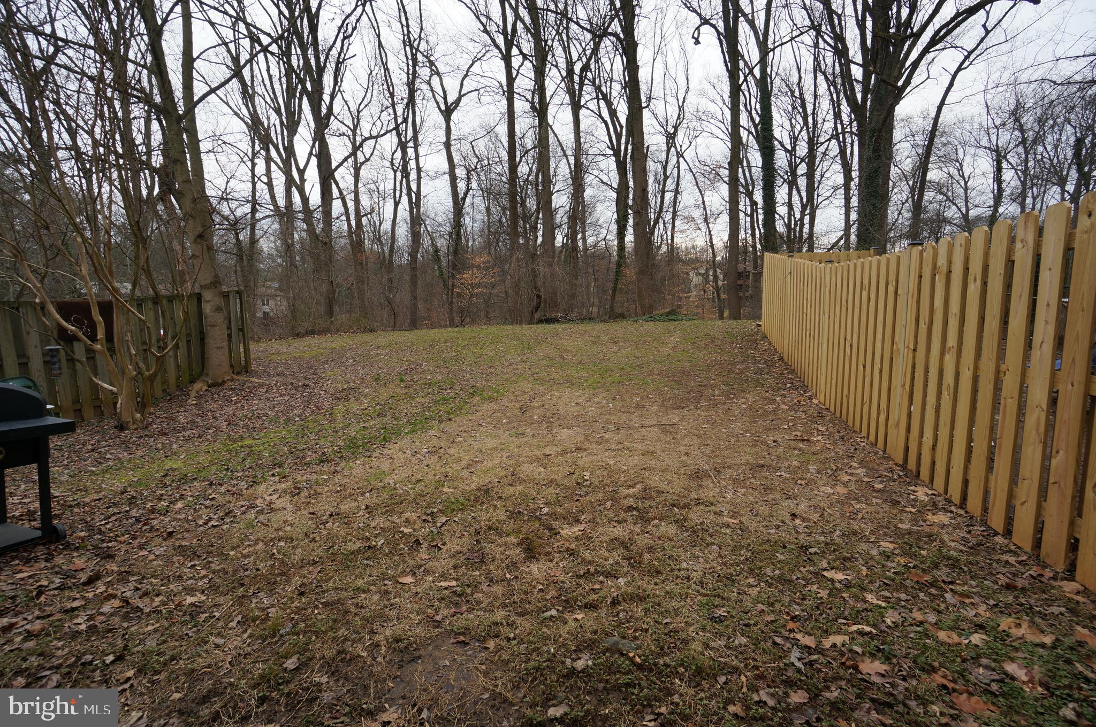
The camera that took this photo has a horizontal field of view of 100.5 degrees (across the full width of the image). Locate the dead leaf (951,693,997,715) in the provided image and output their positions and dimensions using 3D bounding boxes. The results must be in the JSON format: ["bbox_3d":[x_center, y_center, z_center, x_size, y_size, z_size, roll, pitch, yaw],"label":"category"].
[{"bbox_3d":[1.448,1.158,1.549,0.112,0.025,0.081,0,6,6],"label":"dead leaf"}]

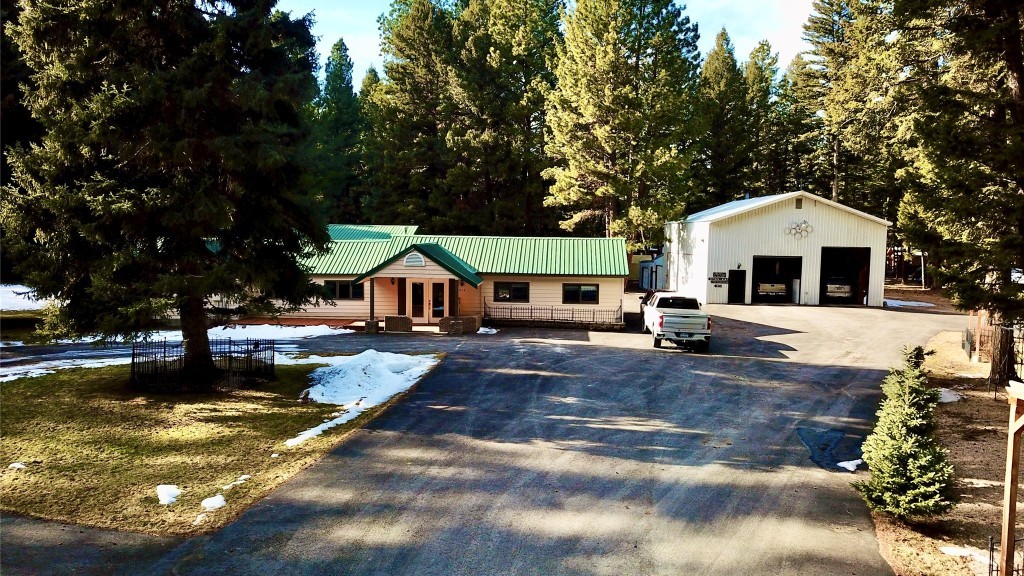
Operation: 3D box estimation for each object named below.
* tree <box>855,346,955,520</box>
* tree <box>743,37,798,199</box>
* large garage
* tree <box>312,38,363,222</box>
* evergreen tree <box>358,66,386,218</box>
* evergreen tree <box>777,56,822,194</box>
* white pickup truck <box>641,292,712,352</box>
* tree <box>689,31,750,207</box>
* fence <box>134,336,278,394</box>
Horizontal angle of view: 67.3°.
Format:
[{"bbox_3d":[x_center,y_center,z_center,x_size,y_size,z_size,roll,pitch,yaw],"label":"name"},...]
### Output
[{"bbox_3d":[6.032,2.216,11.802,1.470,2.660,1.470,1,4,0],"label":"tree"},{"bbox_3d":[24.235,-12.378,73.143,4.900,21.770,4.900,1,5,0],"label":"tree"},{"bbox_3d":[17.836,-2.957,55.153,11.500,7.070,14.950,1,4,0],"label":"large garage"},{"bbox_3d":[-15.179,-11.208,67.386,4.770,20.870,4.770,1,4,0],"label":"tree"},{"bbox_3d":[-12.696,-10.357,69.449,3.640,18.950,3.640,1,4,0],"label":"evergreen tree"},{"bbox_3d":[29.178,-12.328,79.291,5.200,22.650,5.200,1,4,0],"label":"evergreen tree"},{"bbox_3d":[6.620,1.176,31.100,2.070,1.920,5.880,1,5,5],"label":"white pickup truck"},{"bbox_3d":[19.633,-12.787,74.255,6.240,24.020,6.240,1,4,0],"label":"tree"},{"bbox_3d":[-9.010,2.197,22.702,3.900,1.080,3.300,1,5,0],"label":"fence"}]

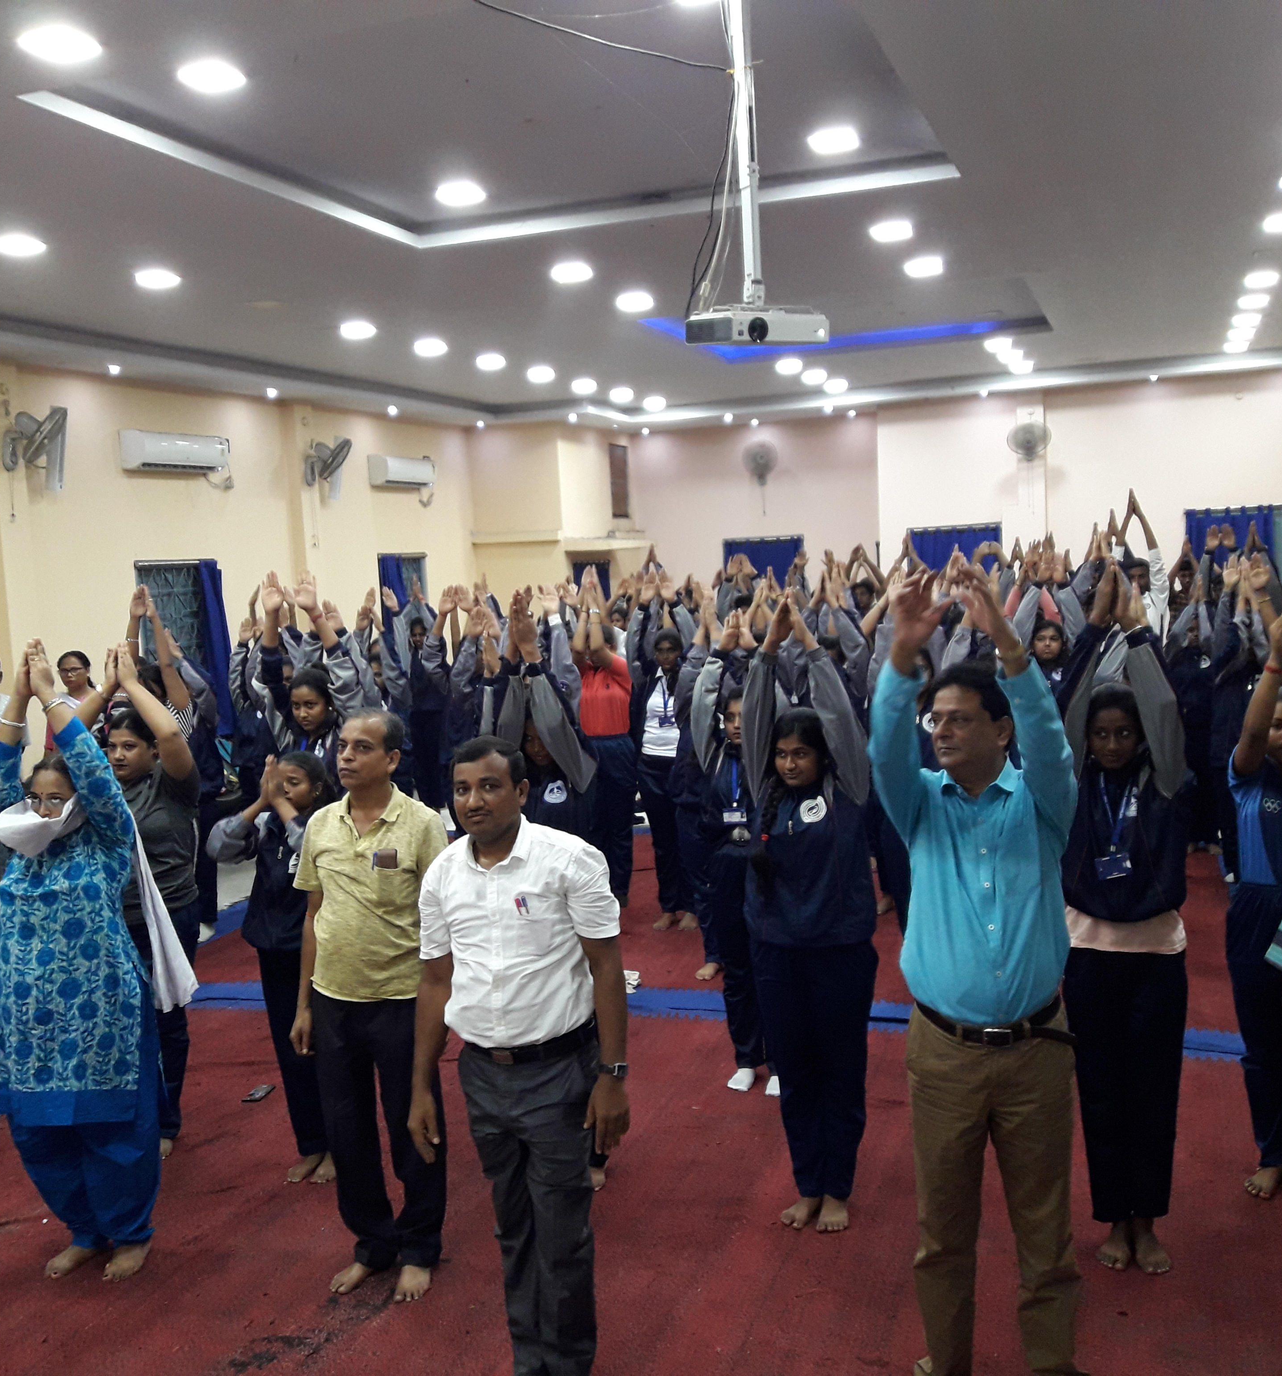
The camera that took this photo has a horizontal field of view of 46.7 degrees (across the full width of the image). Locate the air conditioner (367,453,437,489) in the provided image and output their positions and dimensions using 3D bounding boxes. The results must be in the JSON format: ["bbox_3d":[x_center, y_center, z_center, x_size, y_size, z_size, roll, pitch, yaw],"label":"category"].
[{"bbox_3d":[-2.399,-2.188,15.058,0.220,0.300,1.020,-1,5,20],"label":"air conditioner"}]

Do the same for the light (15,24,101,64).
[{"bbox_3d":[-1.720,-1.902,4.380,0.235,0.030,0.235,-3,5,0],"label":"light"}]

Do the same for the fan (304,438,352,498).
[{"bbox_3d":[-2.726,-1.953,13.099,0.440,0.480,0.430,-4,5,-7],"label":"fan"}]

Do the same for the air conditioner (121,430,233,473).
[{"bbox_3d":[-3.498,-1.772,11.168,0.200,0.280,0.980,-2,5,20],"label":"air conditioner"}]

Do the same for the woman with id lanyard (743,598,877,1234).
[{"bbox_3d":[0.482,0.669,4.421,0.420,1.860,0.330,-1,5,22],"label":"woman with id lanyard"}]

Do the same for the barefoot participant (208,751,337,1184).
[{"bbox_3d":[-1.220,0.932,5.050,0.480,1.440,0.380,-1,5,23],"label":"barefoot participant"}]

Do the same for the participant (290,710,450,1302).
[{"bbox_3d":[-0.772,0.878,4.242,0.480,1.640,0.320,-2,5,17],"label":"participant"}]

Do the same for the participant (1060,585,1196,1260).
[{"bbox_3d":[1.321,0.642,4.079,0.430,1.910,0.360,-2,5,18],"label":"participant"}]

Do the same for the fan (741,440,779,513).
[{"bbox_3d":[1.400,-2.489,17.470,0.430,0.840,0.380,-3,5,7],"label":"fan"}]

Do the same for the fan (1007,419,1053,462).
[{"bbox_3d":[4.046,-2.583,15.458,0.460,0.430,0.420,-2,5,18],"label":"fan"}]

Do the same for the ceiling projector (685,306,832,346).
[{"bbox_3d":[0.327,-1.010,4.158,0.320,0.095,0.245,-7,12,-29],"label":"ceiling projector"}]

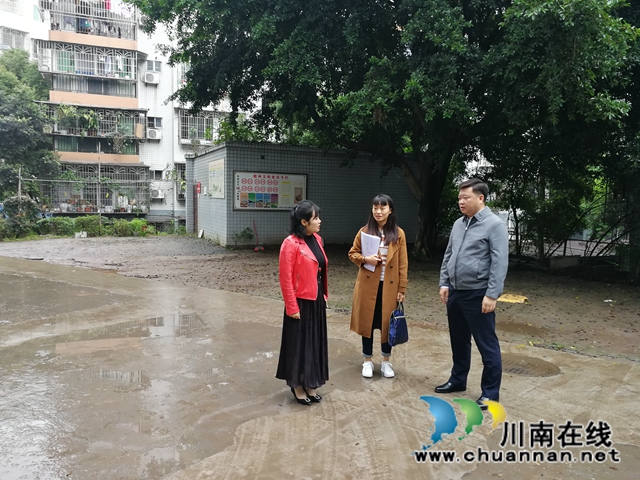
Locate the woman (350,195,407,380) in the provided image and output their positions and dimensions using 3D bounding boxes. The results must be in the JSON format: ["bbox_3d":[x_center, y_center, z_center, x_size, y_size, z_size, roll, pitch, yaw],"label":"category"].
[{"bbox_3d":[0.541,0.417,4.504,0.530,1.639,0.360,1,4,7],"label":"woman"}]

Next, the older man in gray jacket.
[{"bbox_3d":[1.230,0.405,3.942,0.400,1.755,0.560,-2,5,-35],"label":"older man in gray jacket"}]

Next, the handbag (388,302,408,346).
[{"bbox_3d":[0.700,0.753,4.450,0.100,0.380,0.260,3,5,33],"label":"handbag"}]

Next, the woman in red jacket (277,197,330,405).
[{"bbox_3d":[-0.126,0.486,3.934,0.420,1.575,0.450,4,5,40],"label":"woman in red jacket"}]

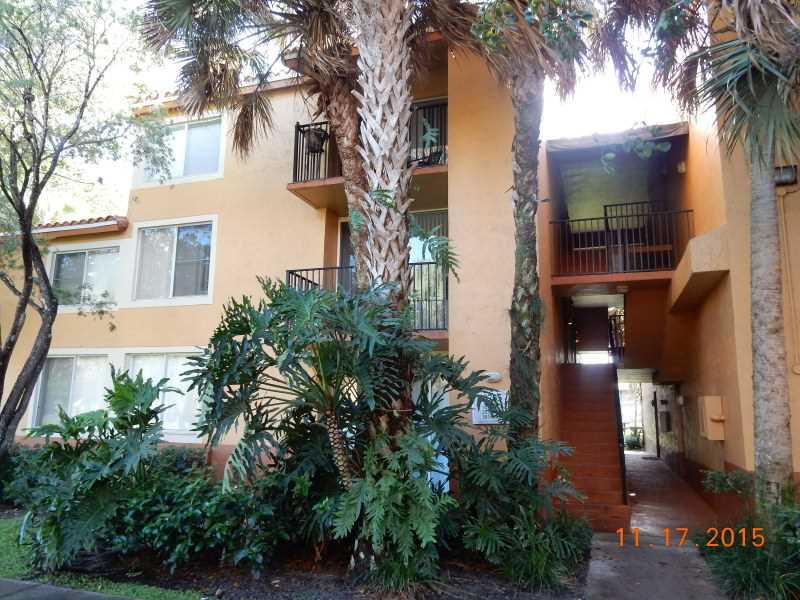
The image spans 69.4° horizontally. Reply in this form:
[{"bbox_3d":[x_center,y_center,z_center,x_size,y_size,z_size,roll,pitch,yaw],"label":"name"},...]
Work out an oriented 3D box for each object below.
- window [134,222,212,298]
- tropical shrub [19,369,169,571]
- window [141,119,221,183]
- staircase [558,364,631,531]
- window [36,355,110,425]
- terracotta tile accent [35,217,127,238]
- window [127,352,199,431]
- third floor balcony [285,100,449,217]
[{"bbox_3d":[-4.755,-0.799,12.122,1.887,1.561,0.120,-3,-10,19],"label":"window"},{"bbox_3d":[-3.416,1.764,6.477,1.500,1.950,1.450,5,-11,-27],"label":"tropical shrub"},{"bbox_3d":[-4.692,-3.204,12.513,1.924,1.304,0.120,-3,-10,19],"label":"window"},{"bbox_3d":[3.201,2.247,9.898,1.100,2.470,3.650,-3,-10,19],"label":"staircase"},{"bbox_3d":[-7.075,1.980,12.457,1.876,1.566,0.120,-3,-10,19],"label":"window"},{"bbox_3d":[-7.008,-1.572,12.780,2.640,0.340,0.450,-3,-10,19],"label":"terracotta tile accent"},{"bbox_3d":[-4.815,1.853,11.689,1.924,1.539,0.120,-3,-10,19],"label":"window"},{"bbox_3d":[-0.322,-2.457,10.567,2.890,1.180,1.600,-3,-10,19],"label":"third floor balcony"}]

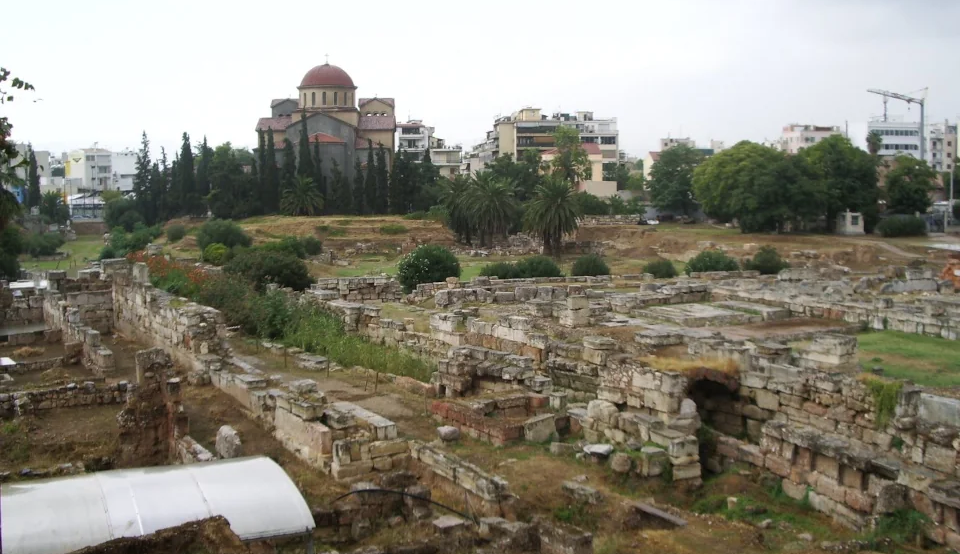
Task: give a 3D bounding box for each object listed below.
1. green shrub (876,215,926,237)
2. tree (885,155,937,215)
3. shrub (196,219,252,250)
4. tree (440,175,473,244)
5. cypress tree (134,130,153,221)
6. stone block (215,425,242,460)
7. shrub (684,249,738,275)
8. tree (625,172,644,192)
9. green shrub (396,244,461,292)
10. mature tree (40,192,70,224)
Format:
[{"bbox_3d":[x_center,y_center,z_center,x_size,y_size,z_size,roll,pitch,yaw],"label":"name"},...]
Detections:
[{"bbox_3d":[46.032,-5.515,106.000,5.460,2.403,4.095,0,4,0],"label":"green shrub"},{"bbox_3d":[54.112,-11.124,122.000,6.662,8.296,6.462,0,4,0],"label":"tree"},{"bbox_3d":[-28.374,-4.506,108.000,6.340,3.780,5.710,0,4,0],"label":"shrub"},{"bbox_3d":[-2.492,-8.328,118.000,5.349,8.510,5.189,0,4,0],"label":"tree"},{"bbox_3d":[-52.004,-15.300,150.000,2.780,14.370,2.700,0,4,0],"label":"cypress tree"},{"bbox_3d":[-6.608,4.387,25.500,0.740,0.970,0.550,1,4,14],"label":"stone block"},{"bbox_3d":[19.319,-1.168,81.000,4.510,2.250,4.000,0,4,0],"label":"shrub"},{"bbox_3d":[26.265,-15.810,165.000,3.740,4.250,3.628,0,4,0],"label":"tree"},{"bbox_3d":[-3.560,-0.620,67.000,4.420,3.380,4.200,0,4,0],"label":"green shrub"},{"bbox_3d":[-80.910,-13.150,185.000,5.720,6.290,5.500,0,4,0],"label":"mature tree"}]

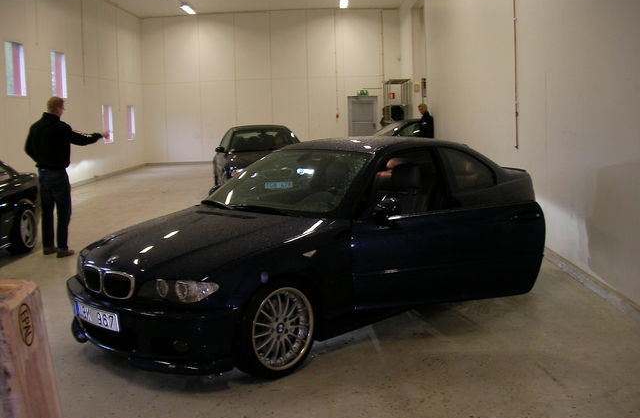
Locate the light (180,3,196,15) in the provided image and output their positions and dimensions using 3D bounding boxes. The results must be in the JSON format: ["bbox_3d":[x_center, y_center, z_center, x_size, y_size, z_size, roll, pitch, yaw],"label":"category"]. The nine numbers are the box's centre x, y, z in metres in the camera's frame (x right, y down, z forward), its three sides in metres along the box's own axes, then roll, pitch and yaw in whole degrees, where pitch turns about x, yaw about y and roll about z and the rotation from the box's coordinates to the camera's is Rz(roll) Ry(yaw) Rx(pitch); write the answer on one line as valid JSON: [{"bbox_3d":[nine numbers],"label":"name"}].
[{"bbox_3d":[-3.998,-6.069,23.083,0.270,0.120,1.400,-2,7,1],"label":"light"}]

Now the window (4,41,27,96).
[{"bbox_3d":[-6.004,-2.753,14.956,0.120,1.060,0.970,-2,7,1],"label":"window"}]

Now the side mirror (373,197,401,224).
[{"bbox_3d":[0.409,0.006,4.662,0.130,0.150,0.200,-4,8,-16],"label":"side mirror"}]

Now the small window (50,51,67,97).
[{"bbox_3d":[-6.001,-3.083,17.441,0.120,1.050,0.970,-2,7,1],"label":"small window"}]

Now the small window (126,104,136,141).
[{"bbox_3d":[-5.925,-2.688,23.828,0.120,1.080,0.900,-2,7,1],"label":"small window"}]

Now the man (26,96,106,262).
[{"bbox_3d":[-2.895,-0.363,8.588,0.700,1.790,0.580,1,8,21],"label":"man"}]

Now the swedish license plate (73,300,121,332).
[{"bbox_3d":[-1.298,0.622,4.422,0.520,0.110,0.015,5,10,43],"label":"swedish license plate"}]

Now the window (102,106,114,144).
[{"bbox_3d":[-5.951,-2.375,21.360,0.120,1.050,0.950,-2,7,1],"label":"window"}]

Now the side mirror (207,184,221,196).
[{"bbox_3d":[-0.853,-0.154,6.159,0.200,0.140,0.130,5,10,43],"label":"side mirror"}]

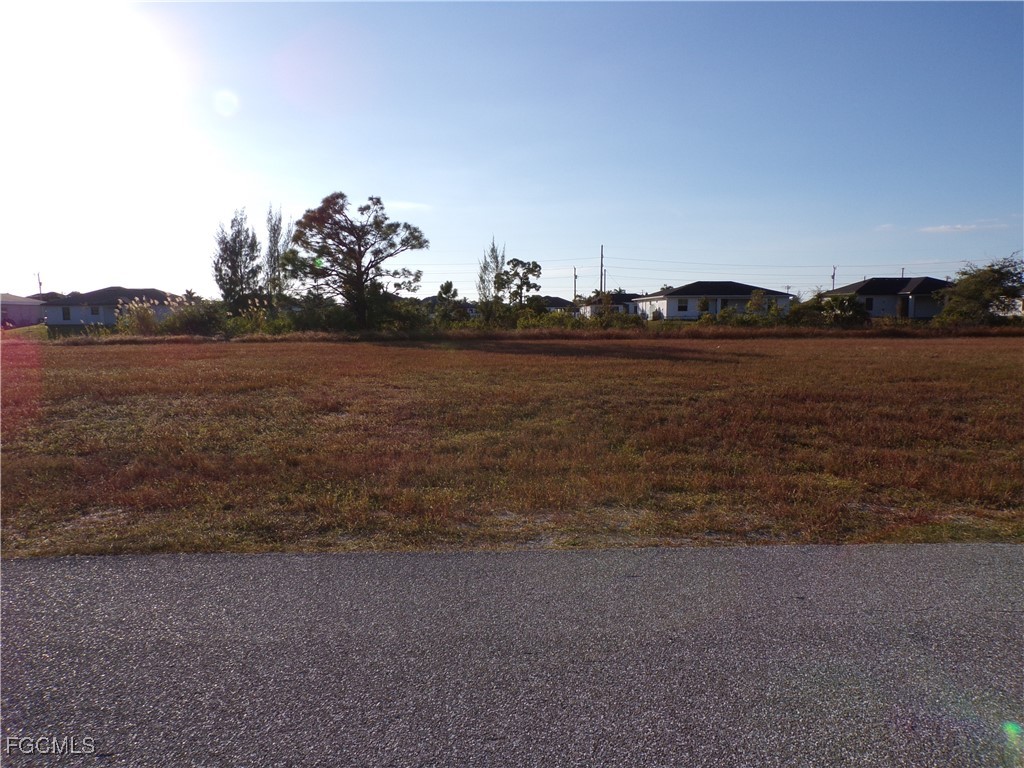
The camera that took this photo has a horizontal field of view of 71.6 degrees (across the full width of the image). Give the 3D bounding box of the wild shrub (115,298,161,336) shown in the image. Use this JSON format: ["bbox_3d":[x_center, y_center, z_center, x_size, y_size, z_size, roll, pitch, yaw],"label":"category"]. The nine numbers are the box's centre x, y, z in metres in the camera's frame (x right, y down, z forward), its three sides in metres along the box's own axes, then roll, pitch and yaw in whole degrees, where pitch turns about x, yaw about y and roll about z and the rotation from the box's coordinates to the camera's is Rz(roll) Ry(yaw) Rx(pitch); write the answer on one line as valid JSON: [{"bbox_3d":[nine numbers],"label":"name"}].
[{"bbox_3d":[-25.582,-4.543,48.500,3.100,2.600,2.600,0,6,0],"label":"wild shrub"}]

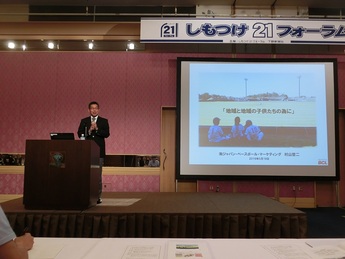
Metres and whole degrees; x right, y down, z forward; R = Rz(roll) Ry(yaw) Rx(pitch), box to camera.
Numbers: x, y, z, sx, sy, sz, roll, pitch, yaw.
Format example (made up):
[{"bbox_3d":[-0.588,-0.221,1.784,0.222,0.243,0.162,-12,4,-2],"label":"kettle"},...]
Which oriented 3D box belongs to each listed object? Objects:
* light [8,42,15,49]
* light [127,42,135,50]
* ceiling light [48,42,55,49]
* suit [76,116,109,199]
[{"bbox_3d":[-3.727,-1.938,6.700,0.140,0.133,0.140,1,-5,0],"label":"light"},{"bbox_3d":[-0.955,-1.917,6.700,0.160,0.152,0.160,1,-5,0],"label":"light"},{"bbox_3d":[-2.804,-1.935,6.701,0.140,0.133,0.140,1,-5,0],"label":"ceiling light"},{"bbox_3d":[-1.327,0.482,4.855,0.520,1.415,0.360,1,-5,-9],"label":"suit"}]

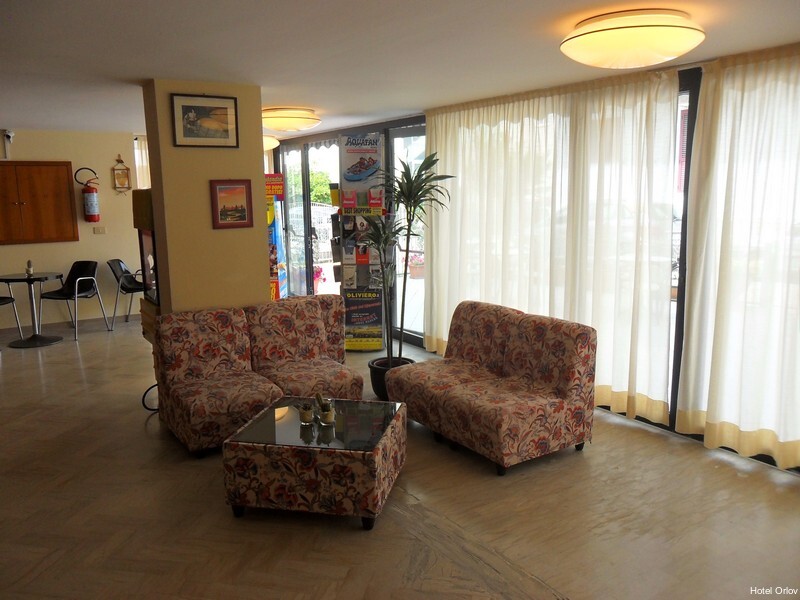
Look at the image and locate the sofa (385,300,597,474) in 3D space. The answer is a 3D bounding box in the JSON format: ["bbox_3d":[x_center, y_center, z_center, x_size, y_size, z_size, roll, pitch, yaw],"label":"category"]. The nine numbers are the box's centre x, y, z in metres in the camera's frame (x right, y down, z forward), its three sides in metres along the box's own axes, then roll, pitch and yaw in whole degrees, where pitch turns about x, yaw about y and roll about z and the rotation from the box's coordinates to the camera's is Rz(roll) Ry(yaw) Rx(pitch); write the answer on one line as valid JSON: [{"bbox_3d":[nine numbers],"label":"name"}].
[{"bbox_3d":[0.571,0.531,4.307,0.783,0.800,1.275,-7,11,-32],"label":"sofa"}]

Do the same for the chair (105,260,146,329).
[{"bbox_3d":[-3.261,-0.050,7.802,0.560,0.830,0.570,-1,10,-3],"label":"chair"}]

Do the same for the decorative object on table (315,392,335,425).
[{"bbox_3d":[-0.387,0.552,3.183,0.100,0.155,0.075,-1,10,0],"label":"decorative object on table"}]

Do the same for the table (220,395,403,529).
[{"bbox_3d":[-0.397,0.810,3.251,0.726,0.378,0.706,1,10,12],"label":"table"}]

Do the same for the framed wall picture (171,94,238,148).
[{"bbox_3d":[-1.422,-1.310,4.591,0.463,0.369,0.030,-4,10,-22],"label":"framed wall picture"}]

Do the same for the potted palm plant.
[{"bbox_3d":[0.046,-0.133,4.490,0.660,1.806,0.620,-1,10,0],"label":"potted palm plant"}]

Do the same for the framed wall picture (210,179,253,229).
[{"bbox_3d":[-1.161,-0.662,4.327,0.278,0.331,0.030,-6,11,-27],"label":"framed wall picture"}]

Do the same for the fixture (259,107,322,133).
[{"bbox_3d":[-1.094,-1.766,6.139,0.637,0.180,0.637,0,10,0],"label":"fixture"}]

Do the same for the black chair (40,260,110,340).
[{"bbox_3d":[-3.697,-0.019,7.068,0.550,0.820,0.550,2,10,17],"label":"black chair"}]

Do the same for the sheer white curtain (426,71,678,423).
[{"bbox_3d":[1.037,-0.470,5.256,0.130,2.400,2.609,-8,12,-36],"label":"sheer white curtain"}]

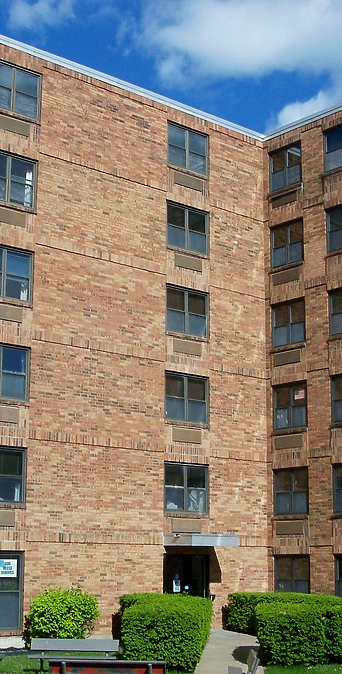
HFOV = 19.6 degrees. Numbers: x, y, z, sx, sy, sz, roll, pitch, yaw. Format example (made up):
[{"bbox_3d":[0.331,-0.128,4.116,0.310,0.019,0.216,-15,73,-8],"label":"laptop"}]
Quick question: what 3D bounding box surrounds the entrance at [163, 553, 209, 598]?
[{"bbox_3d":[0.441,7.297,28.342,1.680,2.115,0.120,11,-16,-39],"label":"entrance"}]

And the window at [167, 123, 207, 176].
[{"bbox_3d":[0.568,-5.919,31.198,1.710,1.440,0.120,11,-16,-39],"label":"window"}]

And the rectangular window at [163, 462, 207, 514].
[{"bbox_3d":[0.439,4.417,28.903,1.709,1.438,0.150,11,-16,-40],"label":"rectangular window"}]

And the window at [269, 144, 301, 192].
[{"bbox_3d":[3.807,-5.578,32.660,0.120,1.420,1.408,11,-16,-40],"label":"window"}]

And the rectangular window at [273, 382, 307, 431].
[{"bbox_3d":[3.759,2.167,30.938,0.120,1.420,1.408,11,-16,-40],"label":"rectangular window"}]

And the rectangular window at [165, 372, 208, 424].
[{"bbox_3d":[0.474,1.833,29.511,1.699,1.420,0.120,11,-16,-40],"label":"rectangular window"}]

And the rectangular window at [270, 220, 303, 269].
[{"bbox_3d":[3.764,-2.995,32.045,0.140,1.452,1.391,11,-16,-40],"label":"rectangular window"}]

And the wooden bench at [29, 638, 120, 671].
[{"bbox_3d":[-1.754,5.768,17.578,1.620,0.800,0.600,-1,-12,4],"label":"wooden bench"}]

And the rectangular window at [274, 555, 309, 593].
[{"bbox_3d":[3.621,7.287,29.773,0.150,1.450,1.405,11,-16,-40],"label":"rectangular window"}]

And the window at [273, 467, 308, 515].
[{"bbox_3d":[3.731,4.747,30.370,0.120,1.420,1.408,11,-16,-40],"label":"window"}]

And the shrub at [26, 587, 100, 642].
[{"bbox_3d":[-2.641,6.922,24.257,1.800,1.491,1.650,0,-12,0],"label":"shrub"}]

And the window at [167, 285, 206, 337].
[{"bbox_3d":[0.516,-0.733,30.044,1.709,1.438,0.150,11,-16,-40],"label":"window"}]

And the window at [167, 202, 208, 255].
[{"bbox_3d":[0.540,-3.327,30.654,1.696,1.452,0.140,11,-16,-40],"label":"window"}]

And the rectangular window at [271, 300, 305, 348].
[{"bbox_3d":[3.781,-0.414,31.508,0.120,1.420,1.408,11,-16,-40],"label":"rectangular window"}]

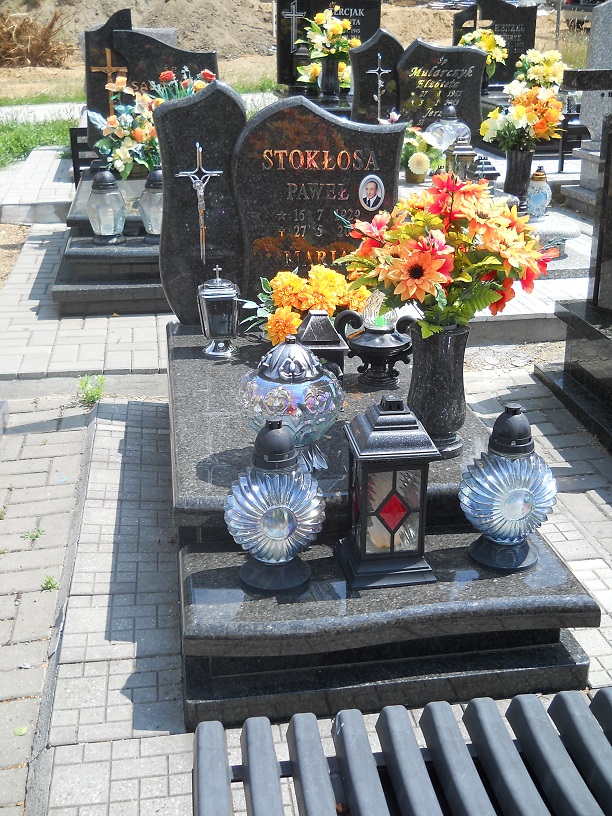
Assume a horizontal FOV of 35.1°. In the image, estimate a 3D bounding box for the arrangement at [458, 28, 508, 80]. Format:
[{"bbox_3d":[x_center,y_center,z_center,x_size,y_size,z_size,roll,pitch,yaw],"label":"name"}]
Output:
[{"bbox_3d":[1.353,-2.703,7.369,0.370,0.370,0.320,-3,20,-8],"label":"arrangement"}]

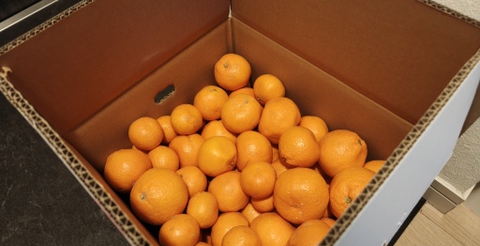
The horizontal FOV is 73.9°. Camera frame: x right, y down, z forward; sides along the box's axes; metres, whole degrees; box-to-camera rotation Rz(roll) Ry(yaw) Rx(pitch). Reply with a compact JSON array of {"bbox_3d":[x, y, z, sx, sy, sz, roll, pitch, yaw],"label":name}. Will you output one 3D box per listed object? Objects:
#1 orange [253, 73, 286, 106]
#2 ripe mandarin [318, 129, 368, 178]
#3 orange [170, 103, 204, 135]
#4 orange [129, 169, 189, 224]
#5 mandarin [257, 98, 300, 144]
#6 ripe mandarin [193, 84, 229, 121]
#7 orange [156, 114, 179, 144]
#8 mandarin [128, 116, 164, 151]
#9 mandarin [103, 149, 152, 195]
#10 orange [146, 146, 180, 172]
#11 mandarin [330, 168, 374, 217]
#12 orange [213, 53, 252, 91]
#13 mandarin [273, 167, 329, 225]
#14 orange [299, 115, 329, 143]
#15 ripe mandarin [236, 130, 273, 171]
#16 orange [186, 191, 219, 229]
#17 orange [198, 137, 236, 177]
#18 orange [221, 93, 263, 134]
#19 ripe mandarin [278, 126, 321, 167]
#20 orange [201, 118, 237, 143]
[{"bbox_3d":[0.051,-0.057,0.550,0.054,0.051,0.054,-4,57,0],"label":"orange"},{"bbox_3d":[0.156,0.047,0.481,0.071,0.068,0.071,-4,57,0],"label":"ripe mandarin"},{"bbox_3d":[-0.087,-0.005,0.523,0.051,0.049,0.051,-1,58,2],"label":"orange"},{"bbox_3d":[-0.113,0.104,0.453,0.081,0.077,0.081,0,58,3],"label":"orange"},{"bbox_3d":[0.065,-0.004,0.516,0.071,0.068,0.071,-1,58,2],"label":"mandarin"},{"bbox_3d":[-0.050,-0.035,0.569,0.062,0.060,0.062,-4,57,0],"label":"ripe mandarin"},{"bbox_3d":[-0.131,0.012,0.563,0.047,0.047,0.047,0,58,3],"label":"orange"},{"bbox_3d":[-0.150,0.018,0.510,0.053,0.051,0.053,-4,57,0],"label":"mandarin"},{"bbox_3d":[-0.172,0.074,0.493,0.068,0.068,0.068,0,58,3],"label":"mandarin"},{"bbox_3d":[-0.125,0.063,0.527,0.051,0.051,0.051,0,58,3],"label":"orange"},{"bbox_3d":[0.157,0.097,0.438,0.067,0.064,0.067,-4,57,0],"label":"mandarin"},{"bbox_3d":[-0.012,-0.091,0.572,0.065,0.062,0.065,-1,58,2],"label":"orange"},{"bbox_3d":[0.086,0.102,0.449,0.078,0.073,0.078,0,58,3],"label":"mandarin"},{"bbox_3d":[0.121,0.013,0.520,0.048,0.046,0.048,-1,58,2],"label":"orange"},{"bbox_3d":[0.022,0.042,0.491,0.058,0.055,0.058,-1,58,2],"label":"ripe mandarin"},{"bbox_3d":[-0.053,0.126,0.462,0.046,0.049,0.051,0,58,3],"label":"orange"},{"bbox_3d":[-0.033,0.051,0.478,0.060,0.057,0.060,-4,57,0],"label":"orange"},{"bbox_3d":[0.004,-0.016,0.542,0.069,0.066,0.069,-4,57,0],"label":"orange"},{"bbox_3d":[0.090,0.036,0.480,0.061,0.059,0.061,-4,57,0],"label":"ripe mandarin"},{"bbox_3d":[-0.035,0.024,0.525,0.058,0.056,0.058,-1,58,2],"label":"orange"}]

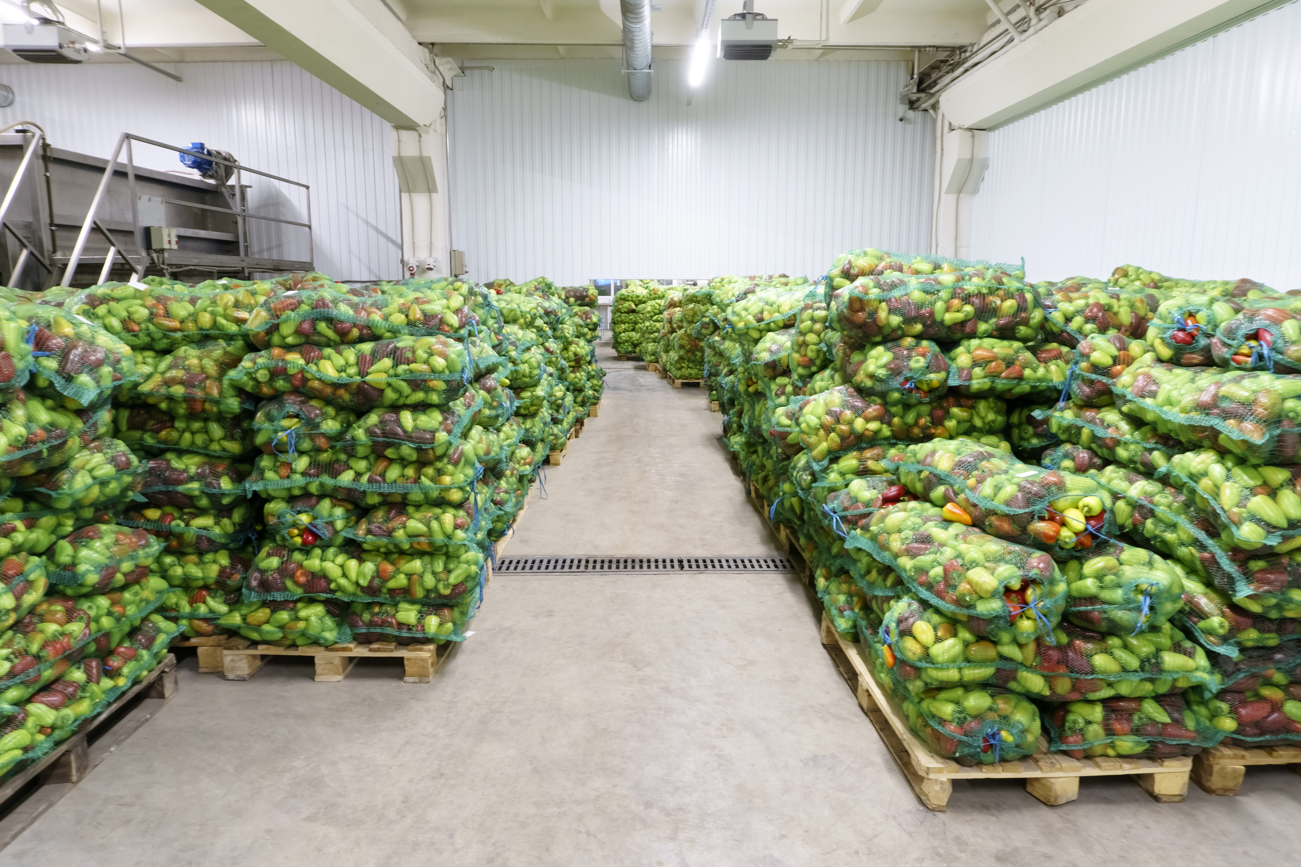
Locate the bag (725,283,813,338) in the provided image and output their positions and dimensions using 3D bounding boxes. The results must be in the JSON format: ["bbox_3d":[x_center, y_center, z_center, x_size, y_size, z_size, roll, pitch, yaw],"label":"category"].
[{"bbox_3d":[0.780,-0.624,4.458,0.780,0.240,0.420,0,9,0],"label":"bag"}]

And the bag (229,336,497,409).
[{"bbox_3d":[-1.090,-0.232,3.276,0.880,0.240,0.420,0,9,0],"label":"bag"}]

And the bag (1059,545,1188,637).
[{"bbox_3d":[1.260,0.421,2.764,0.420,0.240,0.700,-2,9,-10],"label":"bag"}]

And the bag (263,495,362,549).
[{"bbox_3d":[-1.265,0.262,3.582,0.370,0.205,0.780,0,9,-3],"label":"bag"}]

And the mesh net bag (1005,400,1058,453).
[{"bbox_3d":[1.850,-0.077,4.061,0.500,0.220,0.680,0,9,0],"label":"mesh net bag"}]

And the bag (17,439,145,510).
[{"bbox_3d":[-2.070,0.132,2.781,0.730,0.220,0.500,1,10,6],"label":"bag"}]

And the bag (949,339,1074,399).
[{"bbox_3d":[1.350,-0.287,3.499,0.480,0.210,0.750,0,9,0],"label":"bag"}]

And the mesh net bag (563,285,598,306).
[{"bbox_3d":[-0.848,-1.632,10.272,0.480,0.250,0.700,0,10,0],"label":"mesh net bag"}]

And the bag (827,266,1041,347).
[{"bbox_3d":[1.110,-0.506,3.413,0.860,0.240,0.450,0,9,0],"label":"bag"}]

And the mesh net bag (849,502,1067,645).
[{"bbox_3d":[0.945,0.424,2.728,0.390,0.240,0.800,-4,10,-21],"label":"mesh net bag"}]

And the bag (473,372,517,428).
[{"bbox_3d":[-1.050,-0.178,4.074,0.820,0.220,0.450,0,9,0],"label":"bag"}]

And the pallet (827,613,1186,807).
[{"bbox_3d":[1.171,0.938,3.151,0.800,0.144,1.200,0,9,-3],"label":"pallet"}]

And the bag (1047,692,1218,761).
[{"bbox_3d":[1.390,0.786,2.915,0.500,0.200,0.760,-1,9,-4],"label":"bag"}]

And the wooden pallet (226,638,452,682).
[{"bbox_3d":[-1.240,0.793,3.930,0.800,0.144,1.200,0,9,0],"label":"wooden pallet"}]

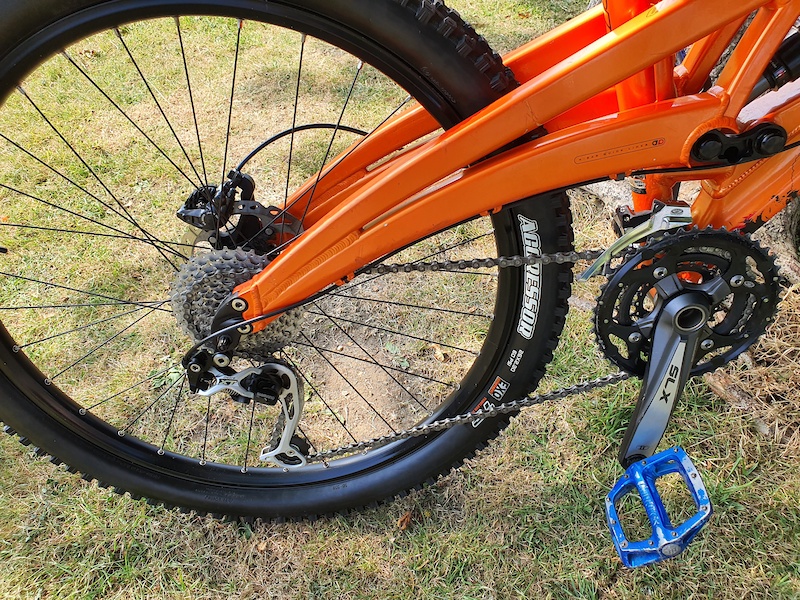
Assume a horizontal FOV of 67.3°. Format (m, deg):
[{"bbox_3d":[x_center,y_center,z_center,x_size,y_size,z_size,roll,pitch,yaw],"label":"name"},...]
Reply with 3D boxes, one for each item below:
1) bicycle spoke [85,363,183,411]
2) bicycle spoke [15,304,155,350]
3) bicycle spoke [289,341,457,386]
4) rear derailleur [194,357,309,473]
[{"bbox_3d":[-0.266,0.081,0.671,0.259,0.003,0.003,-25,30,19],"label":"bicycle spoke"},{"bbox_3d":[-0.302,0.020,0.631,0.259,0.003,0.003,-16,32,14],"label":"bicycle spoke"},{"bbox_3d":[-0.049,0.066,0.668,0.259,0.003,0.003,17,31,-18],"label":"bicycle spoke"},{"bbox_3d":[-0.158,0.122,0.647,0.108,0.188,0.060,0,33,-2],"label":"rear derailleur"}]

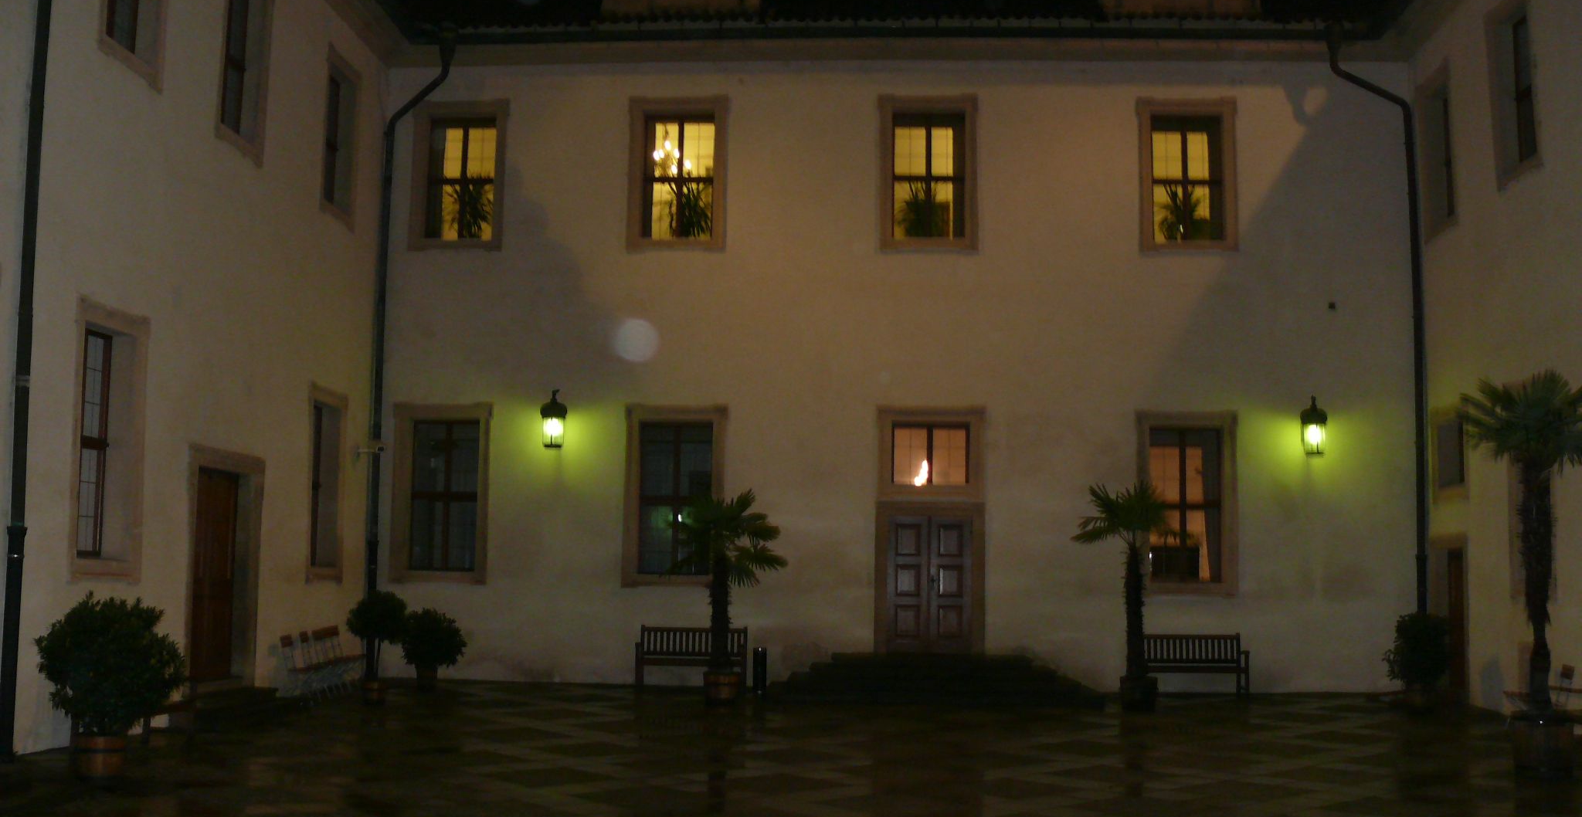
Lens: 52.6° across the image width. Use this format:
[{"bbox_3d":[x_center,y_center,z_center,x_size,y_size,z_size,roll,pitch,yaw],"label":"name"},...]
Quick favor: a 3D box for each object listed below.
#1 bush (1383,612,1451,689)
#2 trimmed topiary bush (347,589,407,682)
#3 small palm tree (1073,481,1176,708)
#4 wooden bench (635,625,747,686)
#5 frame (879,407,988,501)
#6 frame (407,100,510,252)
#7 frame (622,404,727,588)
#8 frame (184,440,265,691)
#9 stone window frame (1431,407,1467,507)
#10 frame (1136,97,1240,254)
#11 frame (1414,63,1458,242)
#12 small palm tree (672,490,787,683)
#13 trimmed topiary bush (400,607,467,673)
[{"bbox_3d":[8.176,3.159,20.912,0.871,0.992,0.871,0,-6,3],"label":"bush"},{"bbox_3d":[-5.151,2.829,19.900,0.766,1.142,0.766,0,-6,3],"label":"trimmed topiary bush"},{"bbox_3d":[4.343,2.436,20.743,1.380,2.978,1.380,0,-6,3],"label":"small palm tree"},{"bbox_3d":[-1.495,3.726,23.955,1.622,0.910,0.600,0,-6,3],"label":"wooden bench"},{"bbox_3d":[2.031,0.681,23.169,1.565,1.359,0.250,0,-6,3],"label":"frame"},{"bbox_3d":[-5.151,-3.610,24.876,1.490,2.384,0.250,0,-6,3],"label":"frame"},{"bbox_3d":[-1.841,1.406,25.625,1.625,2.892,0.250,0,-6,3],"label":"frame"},{"bbox_3d":[-6.705,1.913,18.697,0.320,2.783,2.307,0,-6,2],"label":"frame"},{"bbox_3d":[8.989,0.611,21.609,0.250,1.270,1.425,0,-6,4],"label":"stone window frame"},{"bbox_3d":[5.802,-3.405,23.458,1.448,2.303,0.250,0,-6,3],"label":"frame"},{"bbox_3d":[9.051,-3.541,22.212,0.250,2.351,1.379,0,-6,4],"label":"frame"},{"bbox_3d":[-0.804,2.324,20.814,1.501,2.493,1.501,0,-6,3],"label":"small palm tree"},{"bbox_3d":[-5.024,3.245,22.458,0.950,0.910,0.950,0,-6,3],"label":"trimmed topiary bush"}]

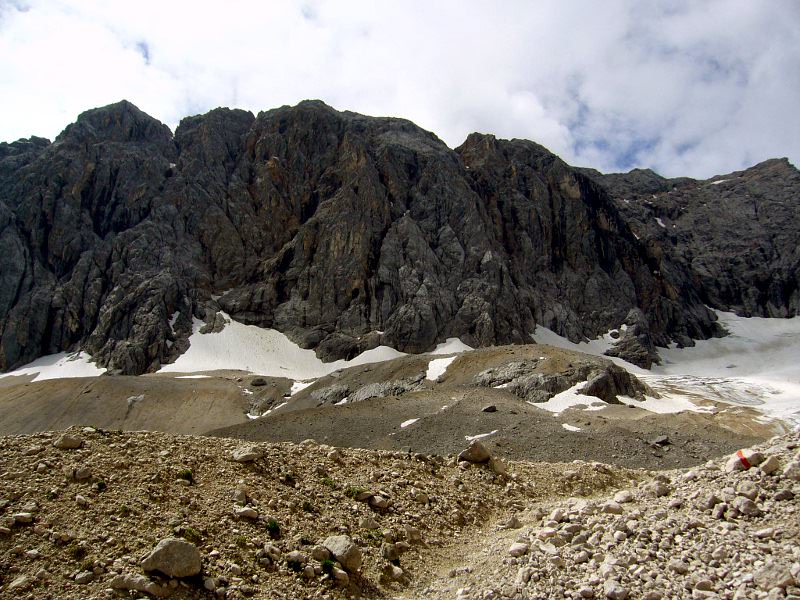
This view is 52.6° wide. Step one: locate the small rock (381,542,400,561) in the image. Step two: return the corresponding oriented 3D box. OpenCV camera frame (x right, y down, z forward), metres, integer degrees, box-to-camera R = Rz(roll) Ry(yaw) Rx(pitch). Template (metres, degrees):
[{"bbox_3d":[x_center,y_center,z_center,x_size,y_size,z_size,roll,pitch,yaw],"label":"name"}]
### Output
[{"bbox_3d":[-0.088,2.332,7.500,0.176,0.145,0.167,0,-6,-1],"label":"small rock"}]

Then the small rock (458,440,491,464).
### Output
[{"bbox_3d":[1.068,2.187,11.600,0.459,0.317,0.390,0,-2,0],"label":"small rock"}]

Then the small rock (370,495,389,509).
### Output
[{"bbox_3d":[-0.213,1.993,8.000,0.192,0.127,0.153,0,-3,0],"label":"small rock"}]

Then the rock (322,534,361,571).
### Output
[{"bbox_3d":[-0.490,2.162,6.900,0.341,0.298,0.307,0,-2,0],"label":"rock"}]

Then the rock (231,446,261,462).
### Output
[{"bbox_3d":[-2.006,2.006,10.500,0.378,0.191,0.302,0,-3,0],"label":"rock"}]

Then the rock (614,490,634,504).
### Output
[{"bbox_3d":[2.997,2.637,10.800,0.254,0.163,0.214,-2,-6,15],"label":"rock"}]

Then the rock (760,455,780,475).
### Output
[{"bbox_3d":[4.718,2.095,10.300,0.242,0.222,0.216,-3,-6,24],"label":"rock"}]

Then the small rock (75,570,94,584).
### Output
[{"bbox_3d":[-2.457,2.161,6.300,0.148,0.095,0.125,2,-6,-21],"label":"small rock"}]

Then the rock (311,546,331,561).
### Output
[{"bbox_3d":[-0.609,1.943,6.200,0.149,0.099,0.119,0,-3,0],"label":"rock"}]

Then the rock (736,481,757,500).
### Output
[{"bbox_3d":[3.695,2.025,8.600,0.234,0.196,0.199,0,-2,0],"label":"rock"}]

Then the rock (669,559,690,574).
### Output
[{"bbox_3d":[2.246,2.141,6.500,0.177,0.118,0.150,0,-2,0],"label":"rock"}]

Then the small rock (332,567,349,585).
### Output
[{"bbox_3d":[-0.478,2.222,6.500,0.122,0.140,0.141,0,-6,-4],"label":"small rock"}]

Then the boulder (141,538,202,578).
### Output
[{"bbox_3d":[-1.638,1.854,5.800,0.431,0.264,0.345,0,-3,0],"label":"boulder"}]

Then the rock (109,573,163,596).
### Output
[{"bbox_3d":[-2.027,2.181,6.200,0.393,0.160,0.248,2,-6,-18],"label":"rock"}]

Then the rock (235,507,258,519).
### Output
[{"bbox_3d":[-1.708,2.364,9.000,0.254,0.116,0.200,1,-6,-10],"label":"rock"}]

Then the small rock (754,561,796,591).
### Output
[{"bbox_3d":[2.507,1.839,5.400,0.272,0.184,0.218,0,-3,0],"label":"small rock"}]

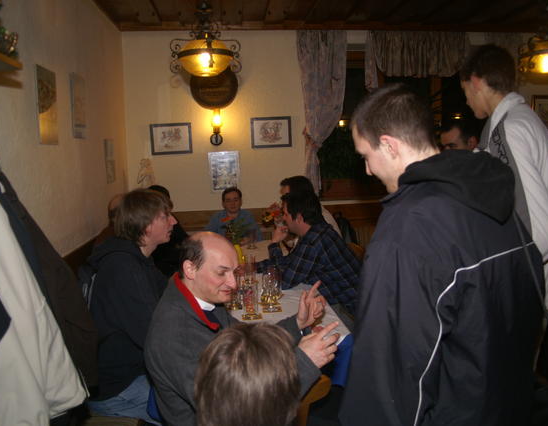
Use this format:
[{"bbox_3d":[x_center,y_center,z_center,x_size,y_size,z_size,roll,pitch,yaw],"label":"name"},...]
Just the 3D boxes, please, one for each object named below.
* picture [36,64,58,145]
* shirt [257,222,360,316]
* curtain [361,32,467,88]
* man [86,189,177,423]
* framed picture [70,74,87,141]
[{"bbox_3d":[-1.131,-0.537,2.426,0.020,0.385,0.255,-2,8,-5],"label":"picture"},{"bbox_3d":[0.233,0.354,2.714,0.560,0.600,0.500,0,8,9],"label":"shirt"},{"bbox_3d":[1.346,-1.462,4.573,0.998,0.541,0.120,-3,8,-6],"label":"curtain"},{"bbox_3d":[-0.423,0.579,2.092,0.770,1.360,0.520,-5,9,-21],"label":"man"},{"bbox_3d":[-1.187,-0.645,2.930,0.020,0.383,0.286,-3,8,-6],"label":"framed picture"}]

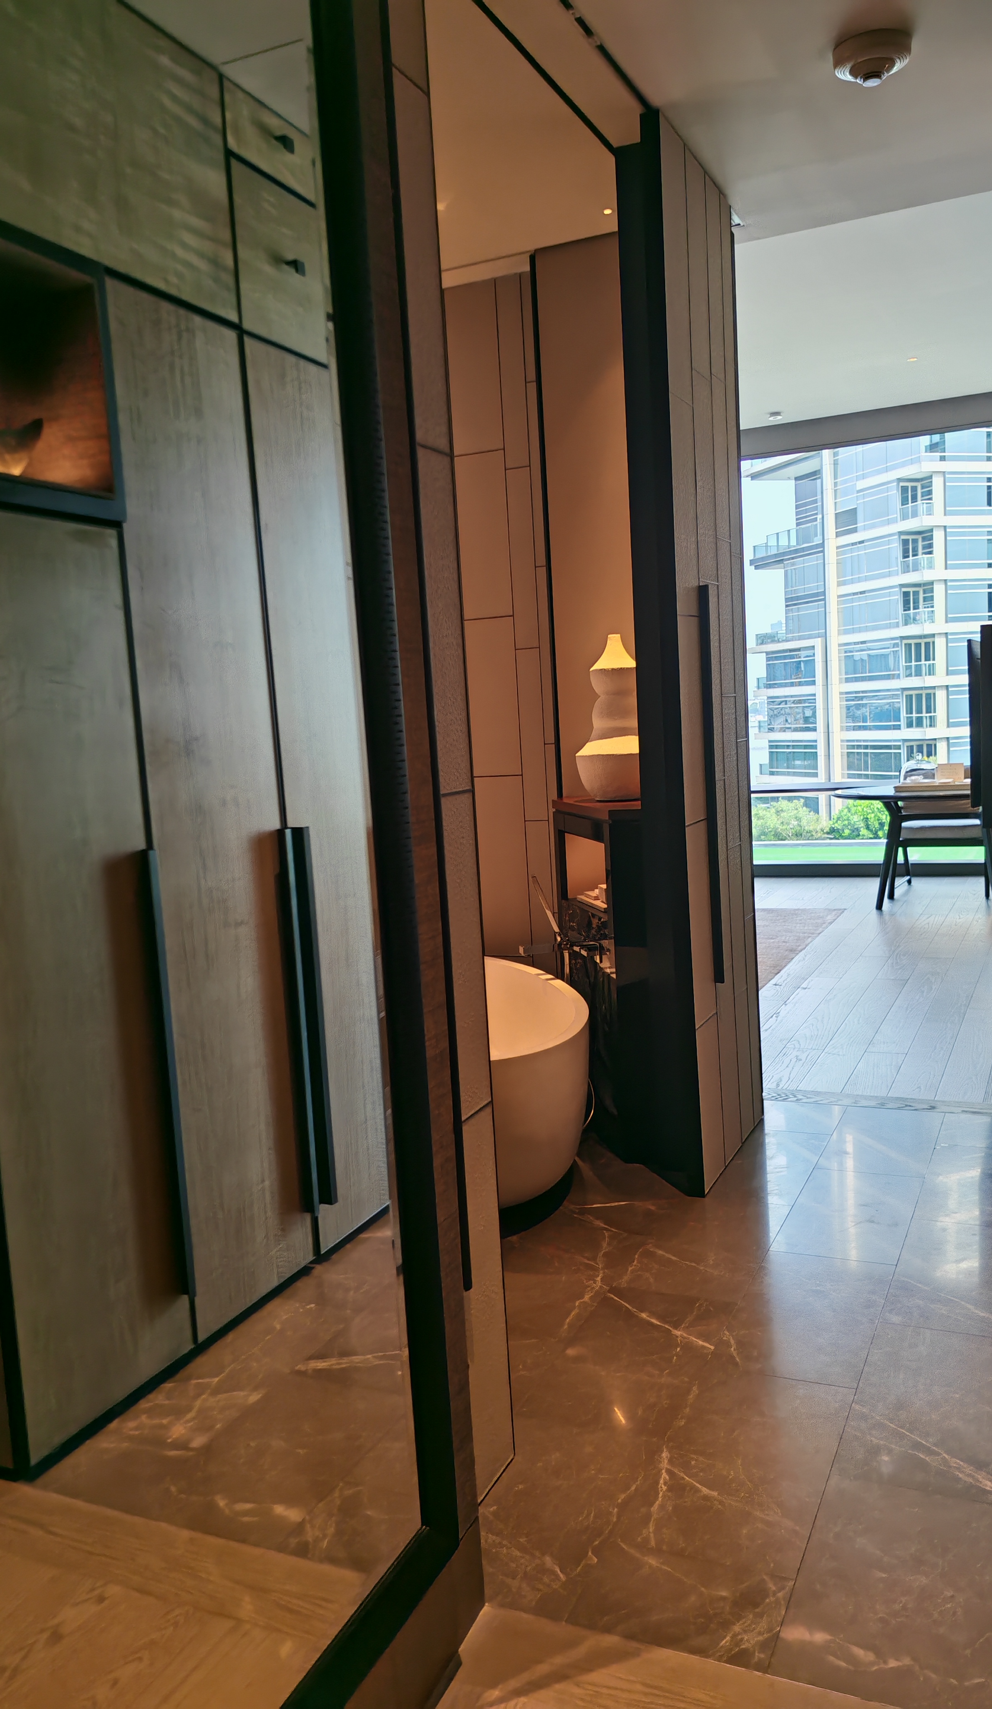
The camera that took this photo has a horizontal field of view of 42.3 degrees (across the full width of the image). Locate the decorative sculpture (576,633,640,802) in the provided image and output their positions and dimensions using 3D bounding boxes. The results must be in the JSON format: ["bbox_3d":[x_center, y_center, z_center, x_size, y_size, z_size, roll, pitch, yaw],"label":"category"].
[{"bbox_3d":[0.389,-0.434,4.084,0.280,0.525,0.280,-1,6,25],"label":"decorative sculpture"}]

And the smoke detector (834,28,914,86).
[{"bbox_3d":[0.873,-1.825,2.972,0.177,0.072,0.177,-1,6,25],"label":"smoke detector"}]

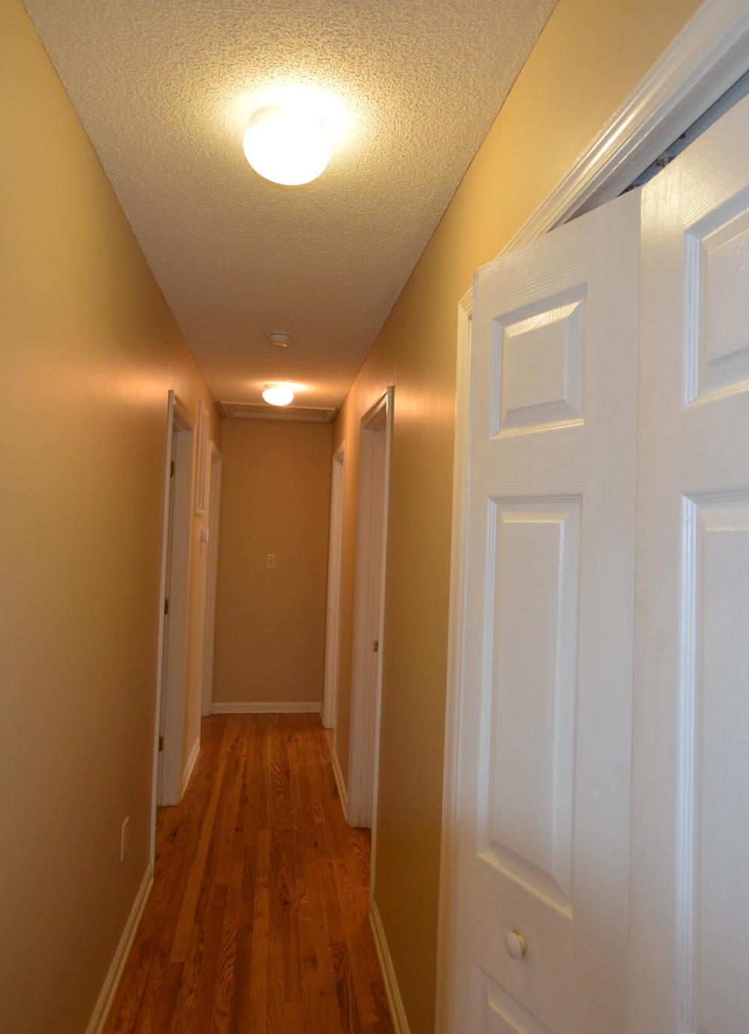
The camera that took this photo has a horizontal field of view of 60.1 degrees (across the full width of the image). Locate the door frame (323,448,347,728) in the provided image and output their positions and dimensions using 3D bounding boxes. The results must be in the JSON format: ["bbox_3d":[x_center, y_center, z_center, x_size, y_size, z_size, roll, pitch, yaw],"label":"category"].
[{"bbox_3d":[-0.247,0.564,4.659,0.100,2.084,0.713,2,-1,-9],"label":"door frame"}]

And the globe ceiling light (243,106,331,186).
[{"bbox_3d":[-0.197,-0.827,1.464,0.197,0.121,0.197,2,-1,-9],"label":"globe ceiling light"}]

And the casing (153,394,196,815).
[{"bbox_3d":[-1.009,0.502,3.167,0.100,2.084,0.832,2,-1,-9],"label":"casing"}]

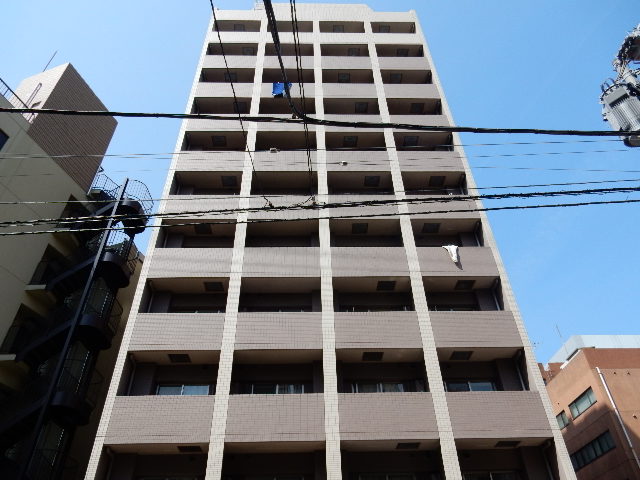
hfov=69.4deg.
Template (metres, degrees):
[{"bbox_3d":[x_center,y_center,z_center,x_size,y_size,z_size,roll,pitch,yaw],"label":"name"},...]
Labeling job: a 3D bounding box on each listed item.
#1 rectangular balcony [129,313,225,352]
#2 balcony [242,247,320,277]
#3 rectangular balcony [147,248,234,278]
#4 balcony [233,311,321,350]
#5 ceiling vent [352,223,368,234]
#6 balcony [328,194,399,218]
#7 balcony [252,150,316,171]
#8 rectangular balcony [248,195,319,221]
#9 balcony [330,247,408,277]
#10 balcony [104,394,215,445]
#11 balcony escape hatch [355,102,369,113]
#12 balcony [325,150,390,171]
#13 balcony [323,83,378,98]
[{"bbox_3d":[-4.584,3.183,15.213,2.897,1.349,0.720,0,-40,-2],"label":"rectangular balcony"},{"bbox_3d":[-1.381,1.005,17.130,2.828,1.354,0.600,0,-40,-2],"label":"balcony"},{"bbox_3d":[-4.651,1.171,17.162,2.906,1.339,1.100,0,-40,-2],"label":"rectangular balcony"},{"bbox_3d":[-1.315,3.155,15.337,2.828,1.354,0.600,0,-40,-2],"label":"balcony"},{"bbox_3d":[1.640,-0.480,18.819,0.660,0.070,0.660,0,-40,-2],"label":"ceiling vent"},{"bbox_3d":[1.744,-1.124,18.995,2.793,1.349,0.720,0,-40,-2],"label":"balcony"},{"bbox_3d":[-1.520,-3.126,20.846,2.806,1.339,1.100,0,-40,-2],"label":"balcony"},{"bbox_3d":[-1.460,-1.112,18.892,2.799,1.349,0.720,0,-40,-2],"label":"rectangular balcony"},{"bbox_3d":[1.819,1.157,17.379,2.806,1.339,1.100,0,-40,-2],"label":"balcony"},{"bbox_3d":[-4.521,5.461,13.587,2.906,1.339,1.100,0,-40,-2],"label":"balcony"},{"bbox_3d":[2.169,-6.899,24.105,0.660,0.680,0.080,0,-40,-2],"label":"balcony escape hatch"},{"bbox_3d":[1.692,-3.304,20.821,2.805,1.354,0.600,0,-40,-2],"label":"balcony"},{"bbox_3d":[1.560,-7.423,24.529,2.806,1.339,1.100,0,-40,-2],"label":"balcony"}]

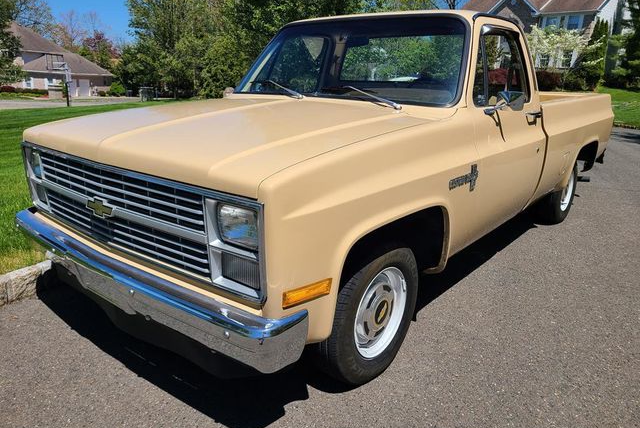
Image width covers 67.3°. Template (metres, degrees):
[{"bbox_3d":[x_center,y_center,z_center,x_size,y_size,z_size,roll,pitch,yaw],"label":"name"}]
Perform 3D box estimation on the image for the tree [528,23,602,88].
[{"bbox_3d":[15.639,-10.093,31.000,4.700,4.100,4.500,14,21,38],"label":"tree"}]

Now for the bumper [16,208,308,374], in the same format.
[{"bbox_3d":[-0.875,0.243,2.166,1.960,0.220,0.280,14,21,38],"label":"bumper"}]

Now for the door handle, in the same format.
[{"bbox_3d":[1.346,-0.615,3.034,0.055,0.060,0.190,14,21,38],"label":"door handle"}]

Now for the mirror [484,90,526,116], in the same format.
[{"bbox_3d":[0.970,-0.576,2.503,0.190,0.140,0.120,14,21,38],"label":"mirror"}]

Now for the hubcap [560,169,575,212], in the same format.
[{"bbox_3d":[2.284,-0.239,4.498,0.080,0.420,0.420,14,21,38],"label":"hubcap"}]

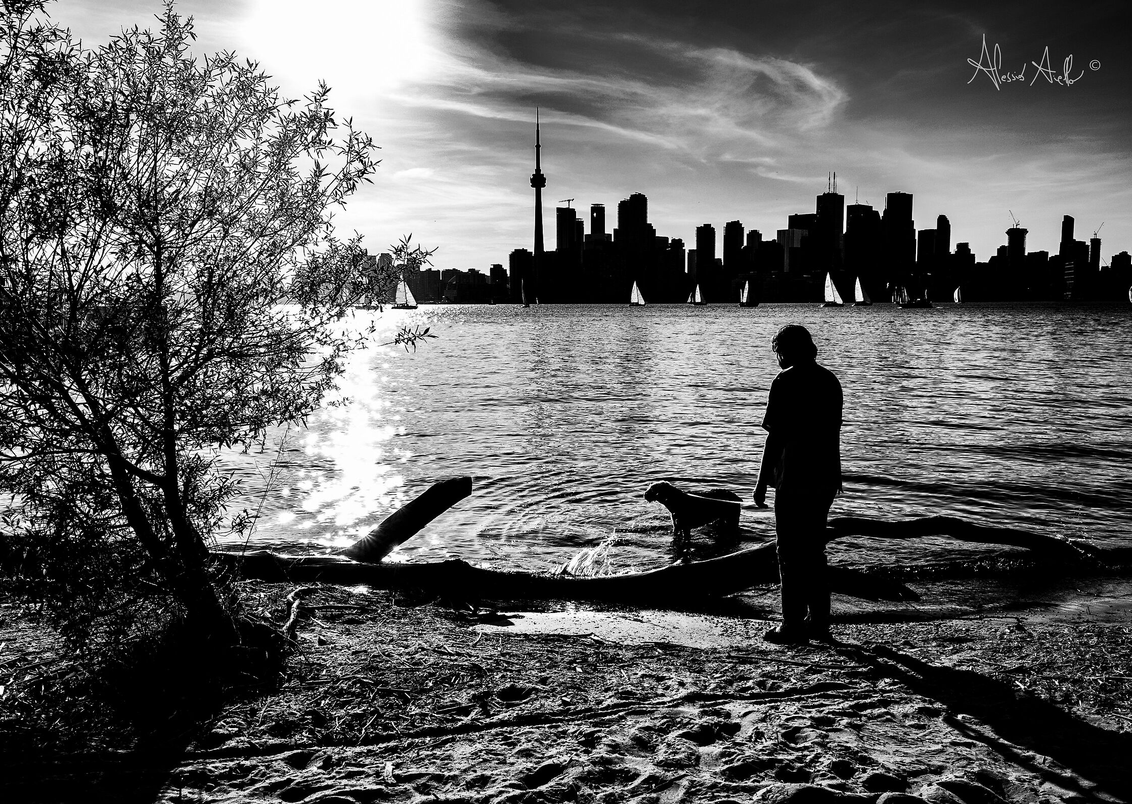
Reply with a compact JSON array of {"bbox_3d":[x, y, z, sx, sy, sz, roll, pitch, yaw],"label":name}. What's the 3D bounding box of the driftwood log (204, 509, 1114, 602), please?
[{"bbox_3d":[0.685,1.057,6.748,6.450,0.500,0.950,0,6,0],"label":"driftwood log"}]

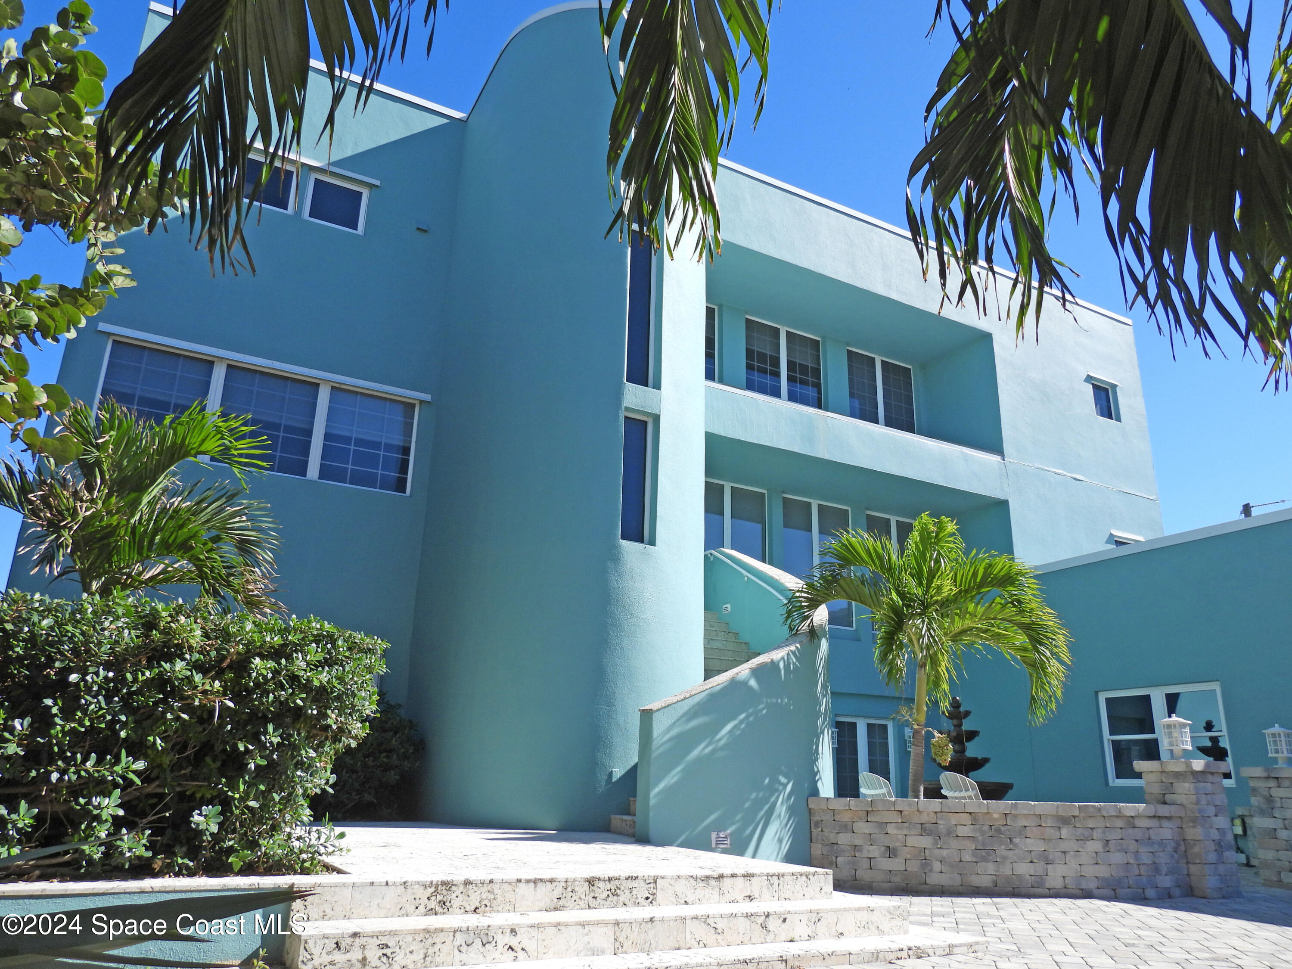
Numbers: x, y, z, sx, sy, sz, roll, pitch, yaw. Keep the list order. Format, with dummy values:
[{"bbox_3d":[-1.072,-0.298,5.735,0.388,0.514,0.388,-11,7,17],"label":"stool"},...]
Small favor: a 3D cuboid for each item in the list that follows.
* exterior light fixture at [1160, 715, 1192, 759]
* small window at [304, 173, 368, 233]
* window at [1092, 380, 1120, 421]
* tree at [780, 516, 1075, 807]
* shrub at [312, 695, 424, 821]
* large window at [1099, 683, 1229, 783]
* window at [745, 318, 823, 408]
[{"bbox_3d":[5.372,2.563,9.086,0.235,0.444,0.235,11,-20,-26],"label":"exterior light fixture"},{"bbox_3d":[-4.668,-4.249,13.553,0.873,0.829,0.120,11,-20,-26],"label":"small window"},{"bbox_3d":[10.092,-1.780,19.746,0.856,0.794,0.140,11,-20,-26],"label":"window"},{"bbox_3d":[2.999,2.179,9.561,2.950,3.819,2.750,-4,-19,17],"label":"tree"},{"bbox_3d":[-3.345,3.201,10.551,1.350,1.371,1.250,11,-20,-26],"label":"shrub"},{"bbox_3d":[8.007,3.890,13.854,0.120,1.469,1.989,11,-20,-26],"label":"large window"},{"bbox_3d":[2.835,-2.430,18.412,1.930,1.720,0.120,11,-20,-26],"label":"window"}]

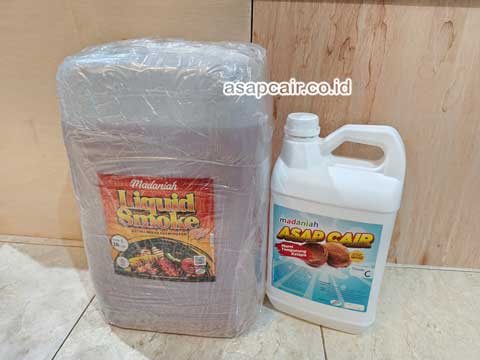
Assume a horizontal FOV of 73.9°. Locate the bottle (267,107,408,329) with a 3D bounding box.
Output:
[{"bbox_3d":[0.144,0.063,0.507,0.176,0.319,0.127,9,24,21],"label":"bottle"}]

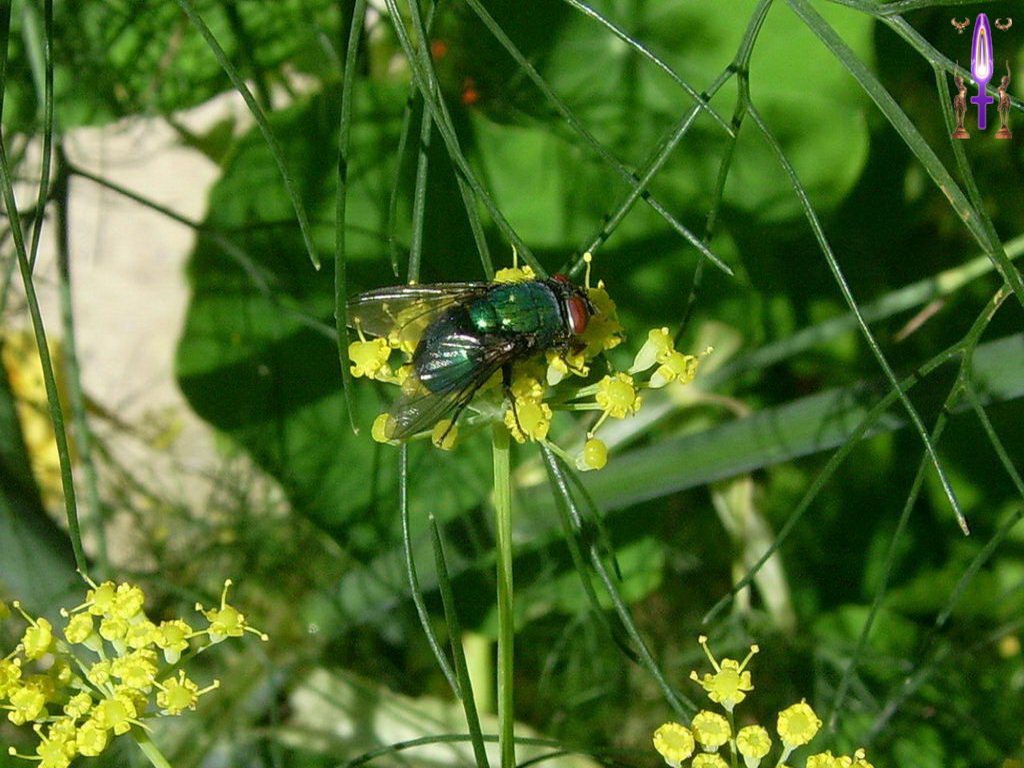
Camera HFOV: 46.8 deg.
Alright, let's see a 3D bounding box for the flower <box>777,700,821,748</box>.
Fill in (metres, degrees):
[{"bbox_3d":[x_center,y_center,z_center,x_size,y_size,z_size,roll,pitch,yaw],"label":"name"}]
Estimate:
[{"bbox_3d":[0.015,0.017,0.060,0.002,0.002,0.002,8,55,-12],"label":"flower"}]

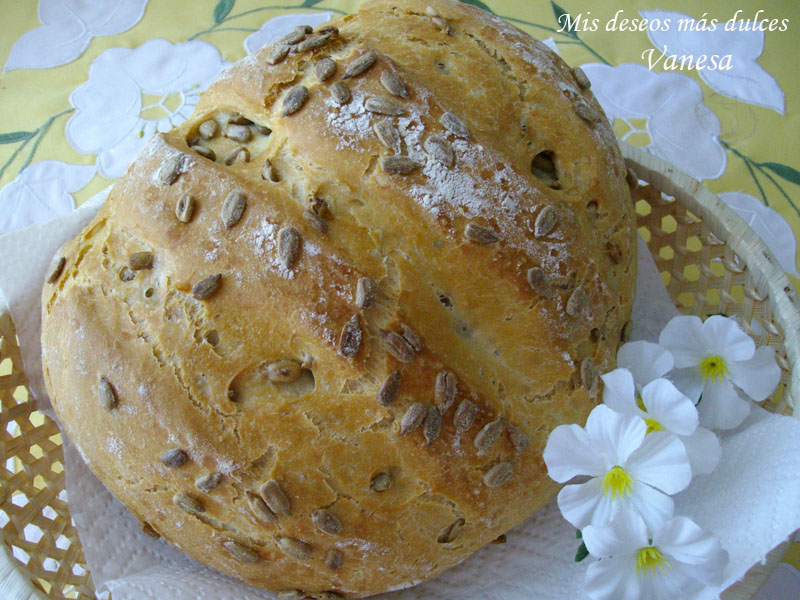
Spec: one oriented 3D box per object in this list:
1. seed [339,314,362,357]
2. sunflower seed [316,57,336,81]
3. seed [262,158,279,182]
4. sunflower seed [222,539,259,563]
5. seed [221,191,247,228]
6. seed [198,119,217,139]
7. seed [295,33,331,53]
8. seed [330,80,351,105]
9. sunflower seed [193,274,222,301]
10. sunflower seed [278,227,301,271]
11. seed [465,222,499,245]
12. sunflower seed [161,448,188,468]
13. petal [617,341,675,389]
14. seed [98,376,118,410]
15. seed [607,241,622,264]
[{"bbox_3d":[-0.014,0.010,0.239,0.006,0.004,0.012,9,78,-1],"label":"seed"},{"bbox_3d":[-0.022,-0.071,0.256,0.006,0.004,0.009,14,61,13],"label":"sunflower seed"},{"bbox_3d":[-0.041,-0.041,0.263,0.004,0.005,0.009,-11,69,0],"label":"seed"},{"bbox_3d":[-0.046,0.072,0.240,0.011,0.005,0.003,31,30,-6],"label":"sunflower seed"},{"bbox_3d":[-0.046,-0.025,0.229,0.006,0.004,0.011,7,71,10],"label":"seed"},{"bbox_3d":[-0.066,-0.058,0.284,0.005,0.005,0.007,-15,63,5],"label":"seed"},{"bbox_3d":[-0.028,-0.084,0.271,0.011,0.004,0.005,-25,53,-9],"label":"seed"},{"bbox_3d":[-0.020,-0.069,0.279,0.005,0.004,0.010,-18,66,-7],"label":"seed"},{"bbox_3d":[-0.058,-0.005,0.251,0.010,0.003,0.004,-36,80,-6],"label":"sunflower seed"},{"bbox_3d":[-0.029,-0.014,0.222,0.005,0.004,0.012,0,73,1],"label":"sunflower seed"},{"bbox_3d":[0.023,-0.018,0.229,0.010,0.004,0.005,23,72,-6],"label":"seed"},{"bbox_3d":[-0.061,0.043,0.226,0.009,0.003,0.005,-8,98,18],"label":"sunflower seed"},{"bbox_3d":[0.077,0.021,0.262,0.018,0.004,0.018,-3,73,-7],"label":"petal"},{"bbox_3d":[-0.084,0.027,0.237,0.005,0.003,0.010,-24,80,29],"label":"seed"},{"bbox_3d":[0.071,-0.015,0.274,0.004,0.003,0.008,-28,90,-15],"label":"seed"}]

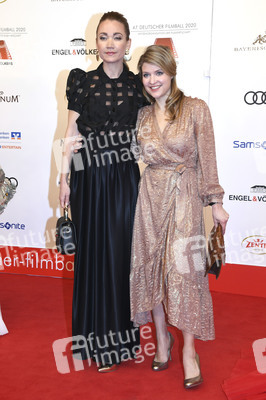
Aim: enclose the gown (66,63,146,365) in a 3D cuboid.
[{"bbox_3d":[-0.127,0.083,3.100,0.460,1.490,0.380,1,6,0],"label":"gown"}]

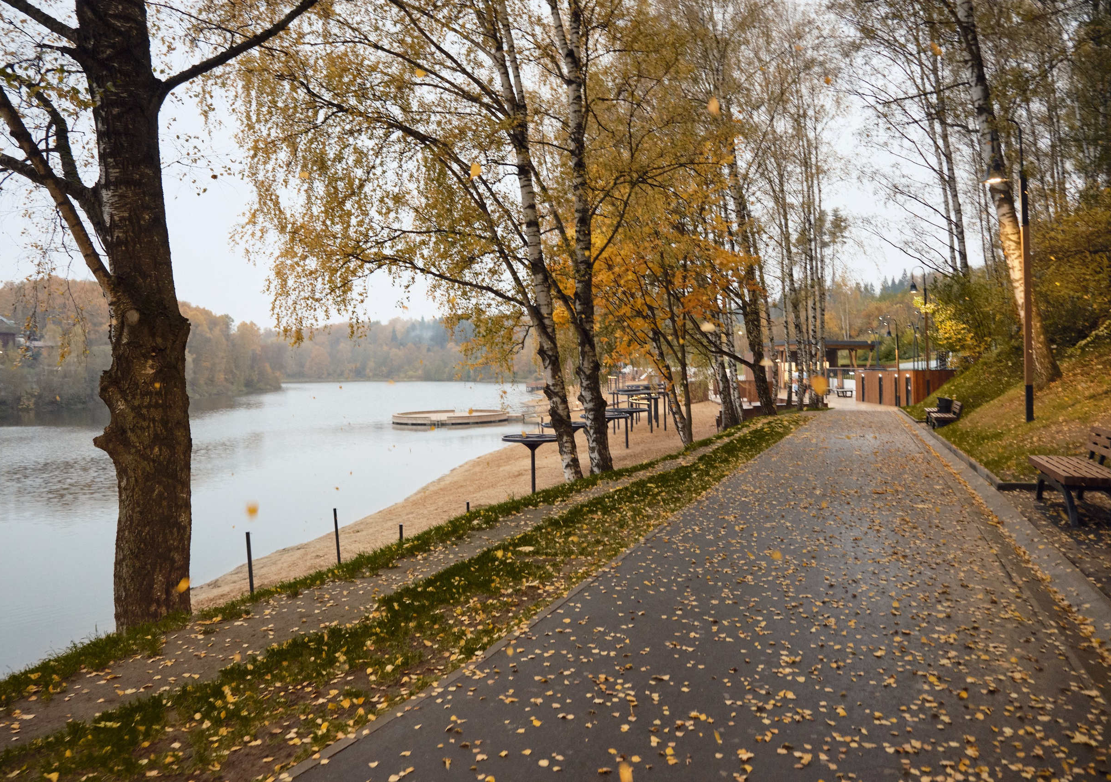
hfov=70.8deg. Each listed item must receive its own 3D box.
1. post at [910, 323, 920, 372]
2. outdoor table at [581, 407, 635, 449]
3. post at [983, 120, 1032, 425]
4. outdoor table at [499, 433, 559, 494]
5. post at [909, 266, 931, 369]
[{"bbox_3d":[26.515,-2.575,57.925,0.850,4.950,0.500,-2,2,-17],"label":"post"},{"bbox_3d":[1.930,1.519,29.980,1.934,1.285,1.934,-2,2,0],"label":"outdoor table"},{"bbox_3d":[6.761,-1.755,11.618,0.590,4.434,0.360,-1,2,22],"label":"post"},{"bbox_3d":[-0.624,2.069,21.475,1.714,1.629,1.714,-2,2,0],"label":"outdoor table"},{"bbox_3d":[12.417,-2.036,26.620,0.590,4.366,0.340,-1,2,22],"label":"post"}]

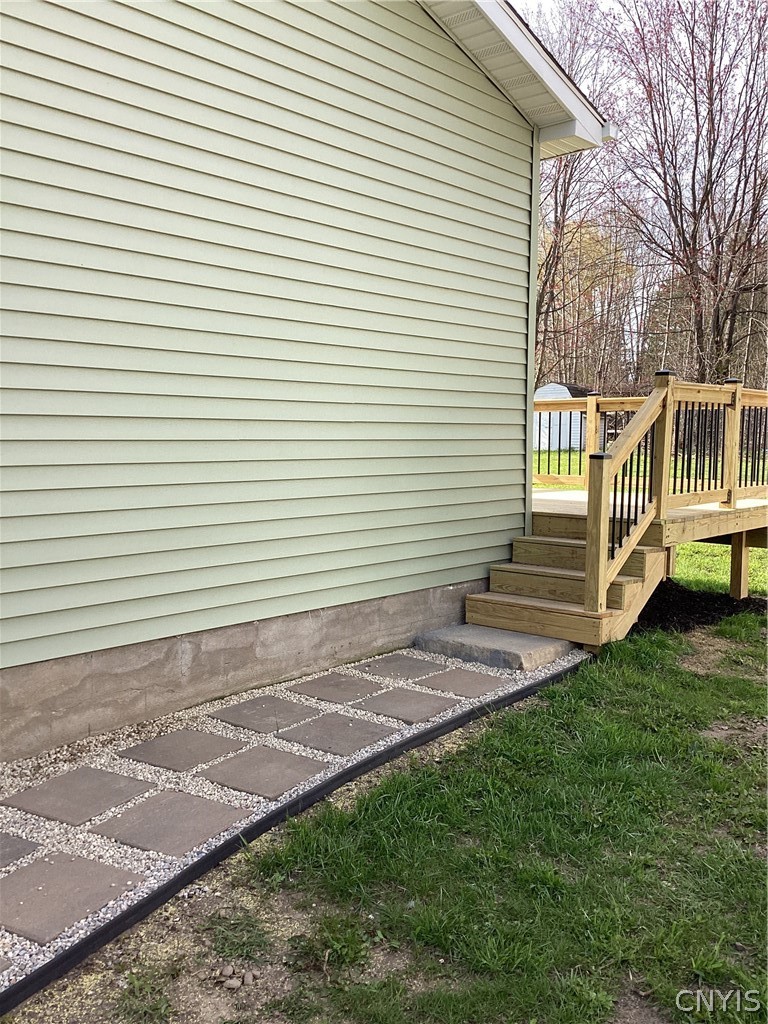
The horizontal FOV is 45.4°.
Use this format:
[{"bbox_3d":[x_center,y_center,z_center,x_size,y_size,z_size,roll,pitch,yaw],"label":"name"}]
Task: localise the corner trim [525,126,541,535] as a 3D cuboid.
[{"bbox_3d":[1.021,-1.164,6.406,0.065,2.938,0.083,5,7,42],"label":"corner trim"}]

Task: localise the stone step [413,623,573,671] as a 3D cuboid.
[{"bbox_3d":[0.687,0.802,5.563,0.771,0.109,0.636,5,7,42],"label":"stone step"}]

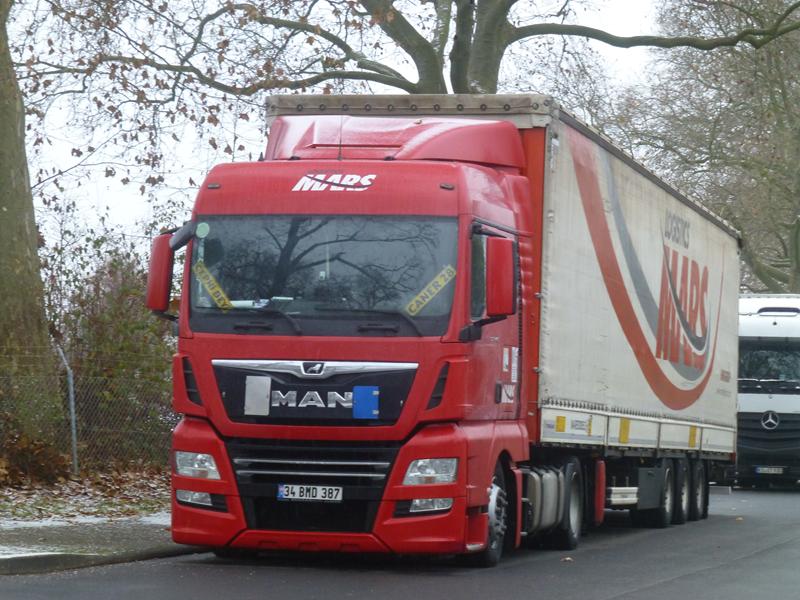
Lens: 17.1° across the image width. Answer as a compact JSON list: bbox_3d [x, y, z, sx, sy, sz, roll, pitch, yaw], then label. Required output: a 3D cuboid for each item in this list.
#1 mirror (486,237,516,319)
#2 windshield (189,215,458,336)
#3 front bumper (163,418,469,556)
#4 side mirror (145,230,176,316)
[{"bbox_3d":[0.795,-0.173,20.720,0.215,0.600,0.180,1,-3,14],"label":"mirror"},{"bbox_3d":[-0.627,-0.186,20.805,2.170,0.950,0.260,1,-10,14],"label":"windshield"},{"bbox_3d":[-0.658,1.454,20.762,2.440,1.010,0.480,1,-3,14],"label":"front bumper"},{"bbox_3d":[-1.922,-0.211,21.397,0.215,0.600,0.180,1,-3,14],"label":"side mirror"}]

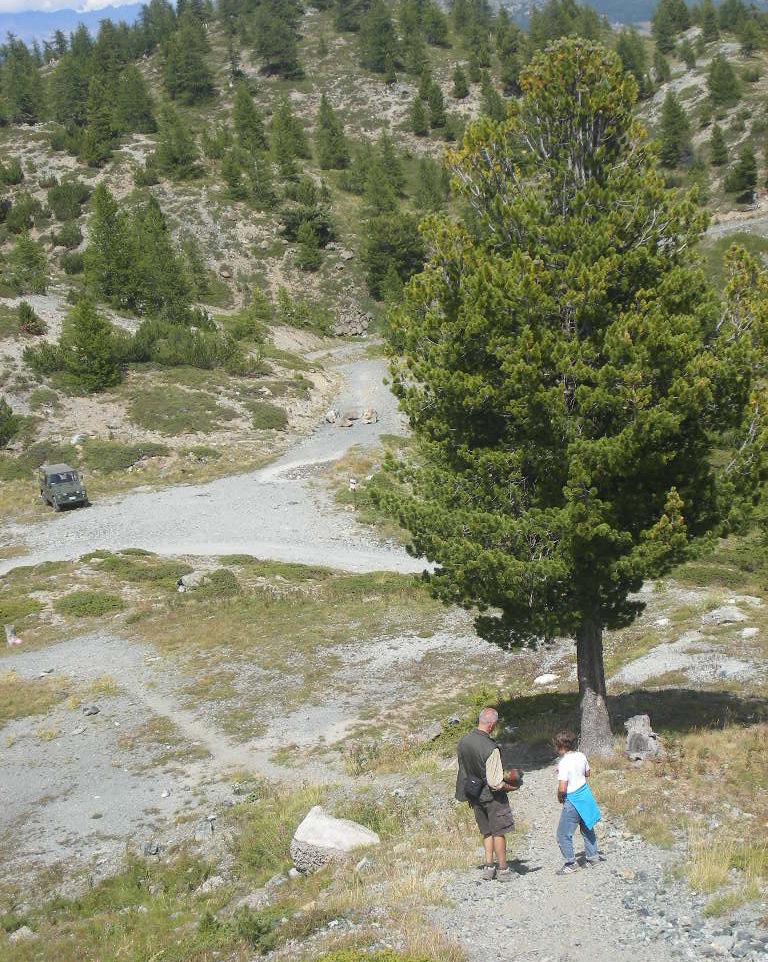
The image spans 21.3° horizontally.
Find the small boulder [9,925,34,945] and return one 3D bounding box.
[{"bbox_3d":[-3.694,4.621,20.800,0.270,0.150,0.220,0,11,0],"label":"small boulder"}]

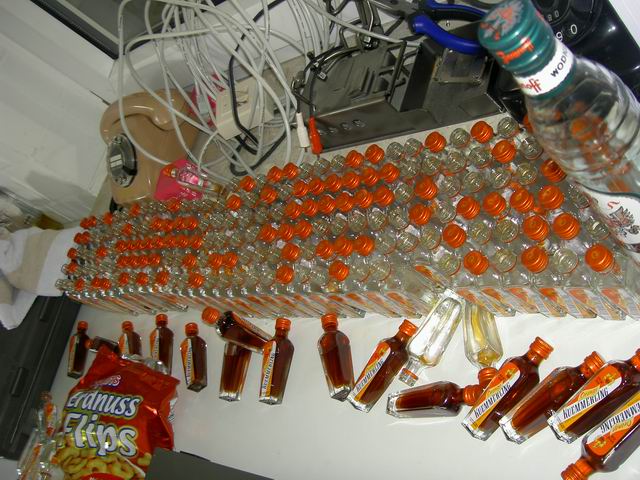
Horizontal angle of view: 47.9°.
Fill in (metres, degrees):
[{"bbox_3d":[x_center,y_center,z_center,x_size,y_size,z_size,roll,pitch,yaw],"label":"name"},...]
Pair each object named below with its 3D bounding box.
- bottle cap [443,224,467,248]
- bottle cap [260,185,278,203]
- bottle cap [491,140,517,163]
[{"bbox_3d":[0.107,-0.003,0.573,0.016,0.010,0.016,-5,64,46],"label":"bottle cap"},{"bbox_3d":[-0.054,-0.048,0.776,0.016,0.010,0.016,-26,50,36],"label":"bottle cap"},{"bbox_3d":[0.156,-0.075,0.610,0.018,0.010,0.018,-6,58,43],"label":"bottle cap"}]

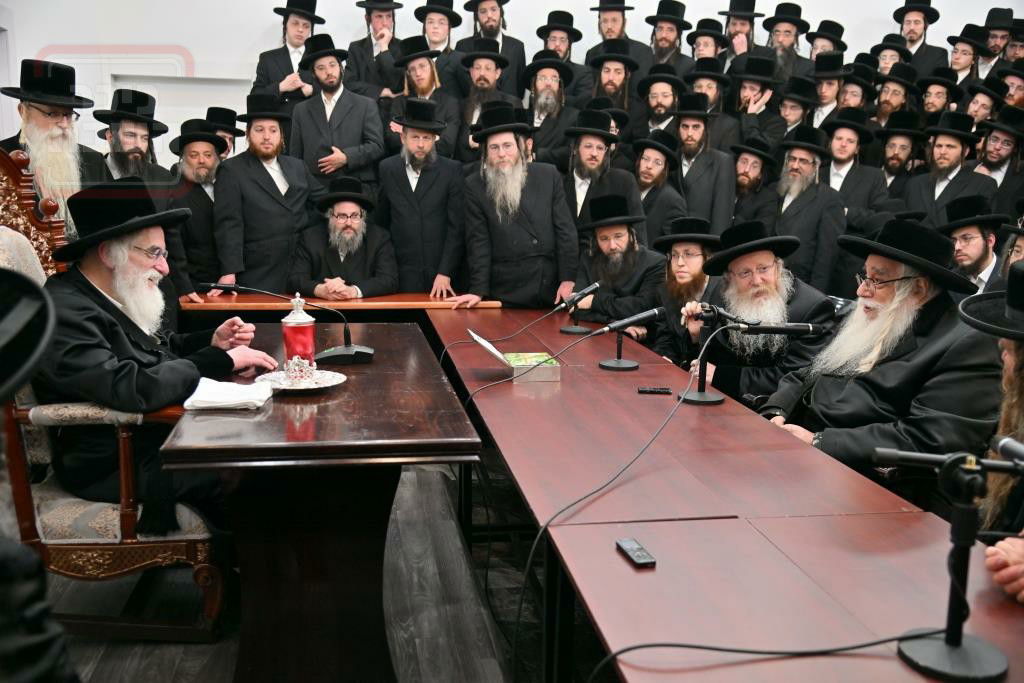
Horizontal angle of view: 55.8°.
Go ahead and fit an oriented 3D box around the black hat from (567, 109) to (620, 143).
[{"bbox_3d":[0.473,-1.278,5.750,0.335,0.165,0.365,7,10,0],"label":"black hat"}]

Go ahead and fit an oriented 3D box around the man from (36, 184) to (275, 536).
[{"bbox_3d":[-1.073,0.146,2.999,0.760,1.270,0.600,0,10,-9],"label":"man"}]

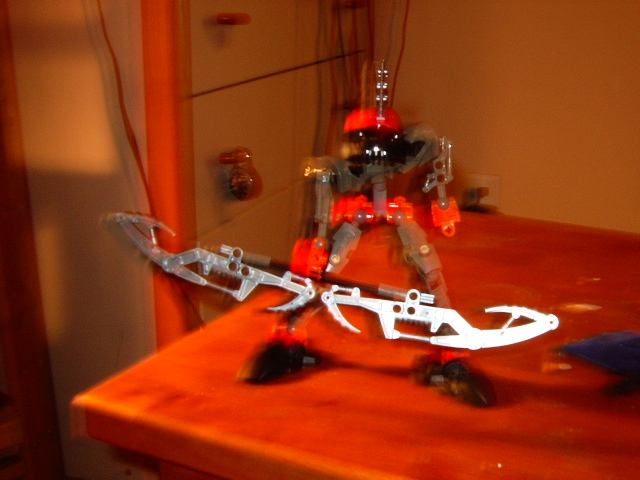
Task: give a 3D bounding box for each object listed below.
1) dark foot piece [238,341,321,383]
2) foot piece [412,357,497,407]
[{"bbox_3d":[-0.029,0.075,0.615,0.022,0.018,0.044,17,23,41],"label":"dark foot piece"},{"bbox_3d":[0.087,0.085,0.591,0.022,0.018,0.044,-14,23,-41],"label":"foot piece"}]

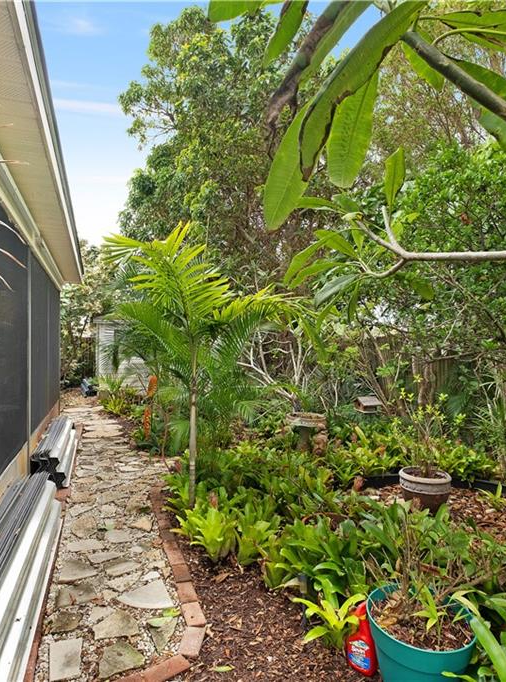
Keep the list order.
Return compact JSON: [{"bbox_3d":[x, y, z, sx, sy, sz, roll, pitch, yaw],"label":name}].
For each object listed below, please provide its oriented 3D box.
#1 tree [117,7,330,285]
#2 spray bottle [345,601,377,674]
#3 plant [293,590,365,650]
[{"bbox_3d":[-0.600,-2.650,9.200,4.400,7.900,4.300,0,-1,-20],"label":"tree"},{"bbox_3d":[0.462,1.252,1.820,0.120,0.285,0.065,0,-1,37],"label":"spray bottle"},{"bbox_3d":[0.345,1.265,1.950,0.310,0.260,0.290,0,0,0],"label":"plant"}]

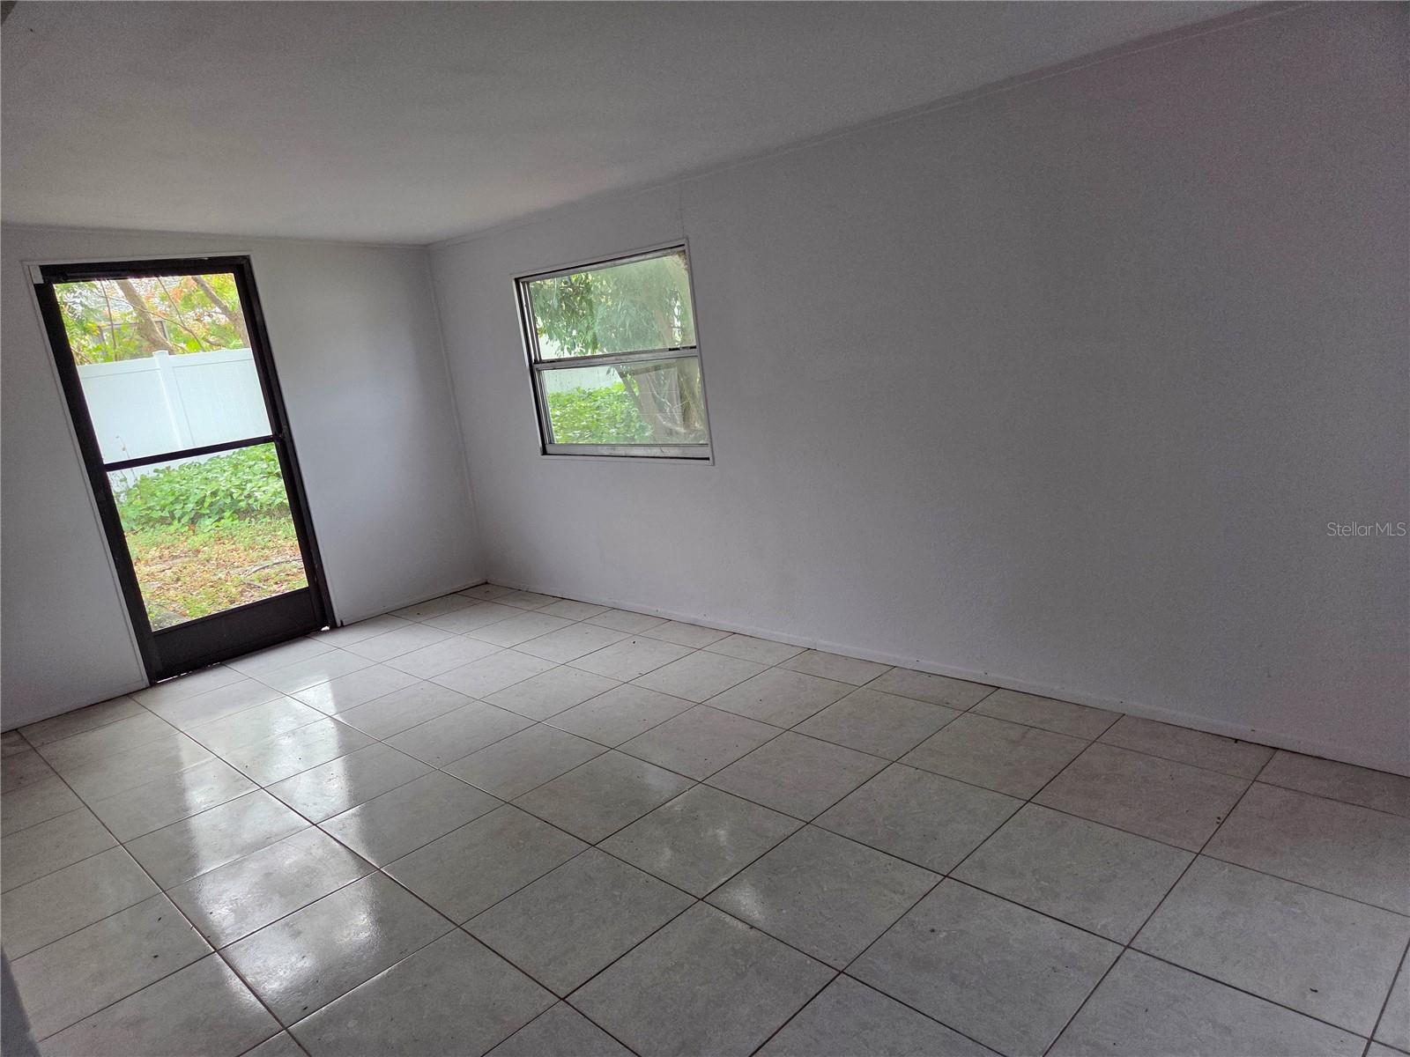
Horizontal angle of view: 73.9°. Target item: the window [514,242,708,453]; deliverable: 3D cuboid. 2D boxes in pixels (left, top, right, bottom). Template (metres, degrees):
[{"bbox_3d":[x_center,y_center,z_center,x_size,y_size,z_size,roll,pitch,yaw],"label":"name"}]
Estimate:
[{"bbox_3d":[-0.482,-0.851,4.784,1.345,0.977,0.100,6,18,45],"label":"window"}]

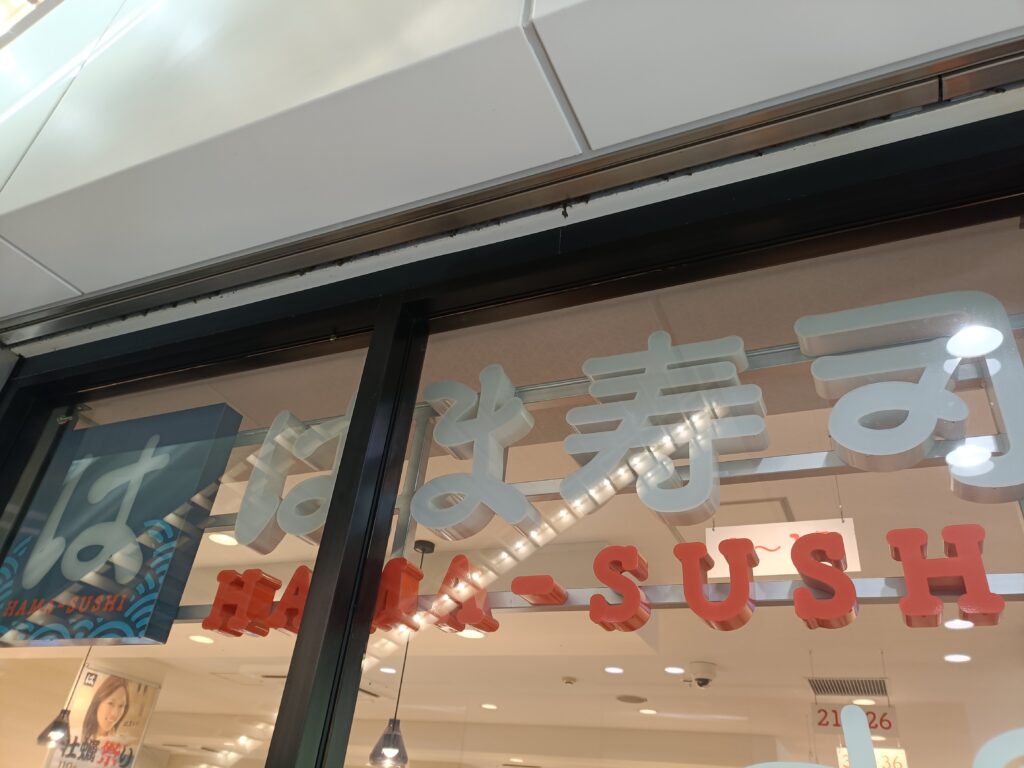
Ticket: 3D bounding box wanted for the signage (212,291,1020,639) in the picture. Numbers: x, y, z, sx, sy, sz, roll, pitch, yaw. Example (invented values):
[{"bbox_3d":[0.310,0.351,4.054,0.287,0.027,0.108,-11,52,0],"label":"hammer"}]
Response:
[{"bbox_3d":[0.122,0.234,1.757,1.909,0.702,0.115,-9,-36,23],"label":"signage"}]

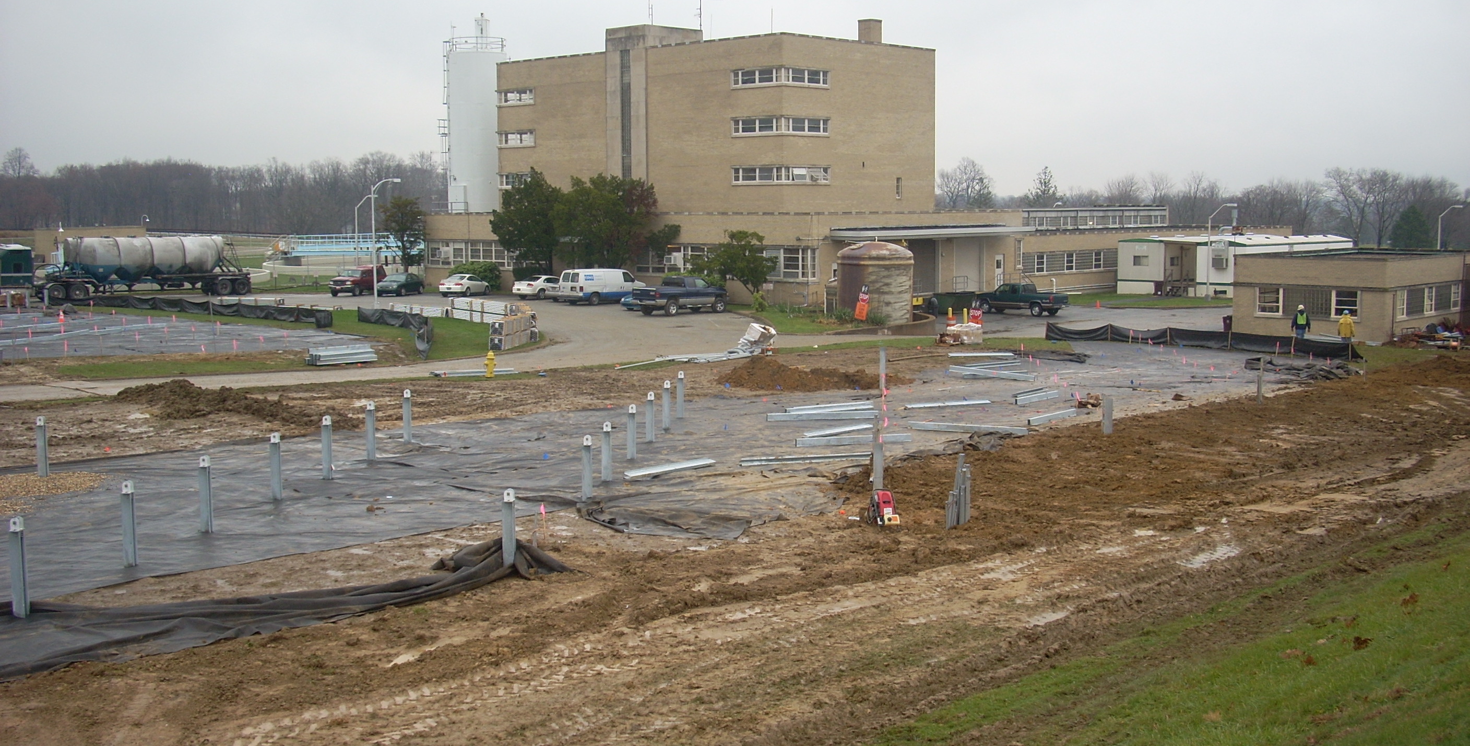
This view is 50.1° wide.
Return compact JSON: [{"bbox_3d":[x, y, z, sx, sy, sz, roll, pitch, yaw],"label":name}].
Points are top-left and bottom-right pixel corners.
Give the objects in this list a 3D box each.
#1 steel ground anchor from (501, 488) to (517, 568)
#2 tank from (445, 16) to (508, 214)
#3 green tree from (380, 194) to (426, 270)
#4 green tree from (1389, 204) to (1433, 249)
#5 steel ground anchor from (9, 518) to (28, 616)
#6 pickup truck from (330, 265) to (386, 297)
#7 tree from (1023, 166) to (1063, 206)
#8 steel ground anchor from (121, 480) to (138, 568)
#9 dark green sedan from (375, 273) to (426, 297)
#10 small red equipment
[{"bbox_3d":[-3.711,2.553,25.875,0.180,1.333,0.140,0,6,7],"label":"steel ground anchor"},{"bbox_3d":[-18.939,-18.726,114.689,4.350,15.000,4.350,0,6,0],"label":"tank"},{"bbox_3d":[-23.595,-9.412,112.333,3.000,6.590,3.000,0,6,0],"label":"green tree"},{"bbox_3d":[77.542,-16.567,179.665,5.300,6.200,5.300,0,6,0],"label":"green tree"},{"bbox_3d":[-9.838,2.665,21.528,0.150,1.340,0.130,1,6,8],"label":"steel ground anchor"},{"bbox_3d":[-24.217,-5.932,100.898,1.780,1.880,4.950,1,6,14],"label":"pickup truck"},{"bbox_3d":[37.266,-19.760,189.459,5.100,10.000,5.100,0,6,0],"label":"tree"},{"bbox_3d":[-9.456,2.351,24.561,0.180,1.374,0.140,0,6,7],"label":"steel ground anchor"},{"bbox_3d":[-21.872,-5.845,102.923,1.800,1.430,4.750,1,6,12],"label":"dark green sedan"},{"bbox_3d":[2.881,2.565,30.431,0.550,0.640,0.550,-2,6,-17],"label":"small red equipment"}]

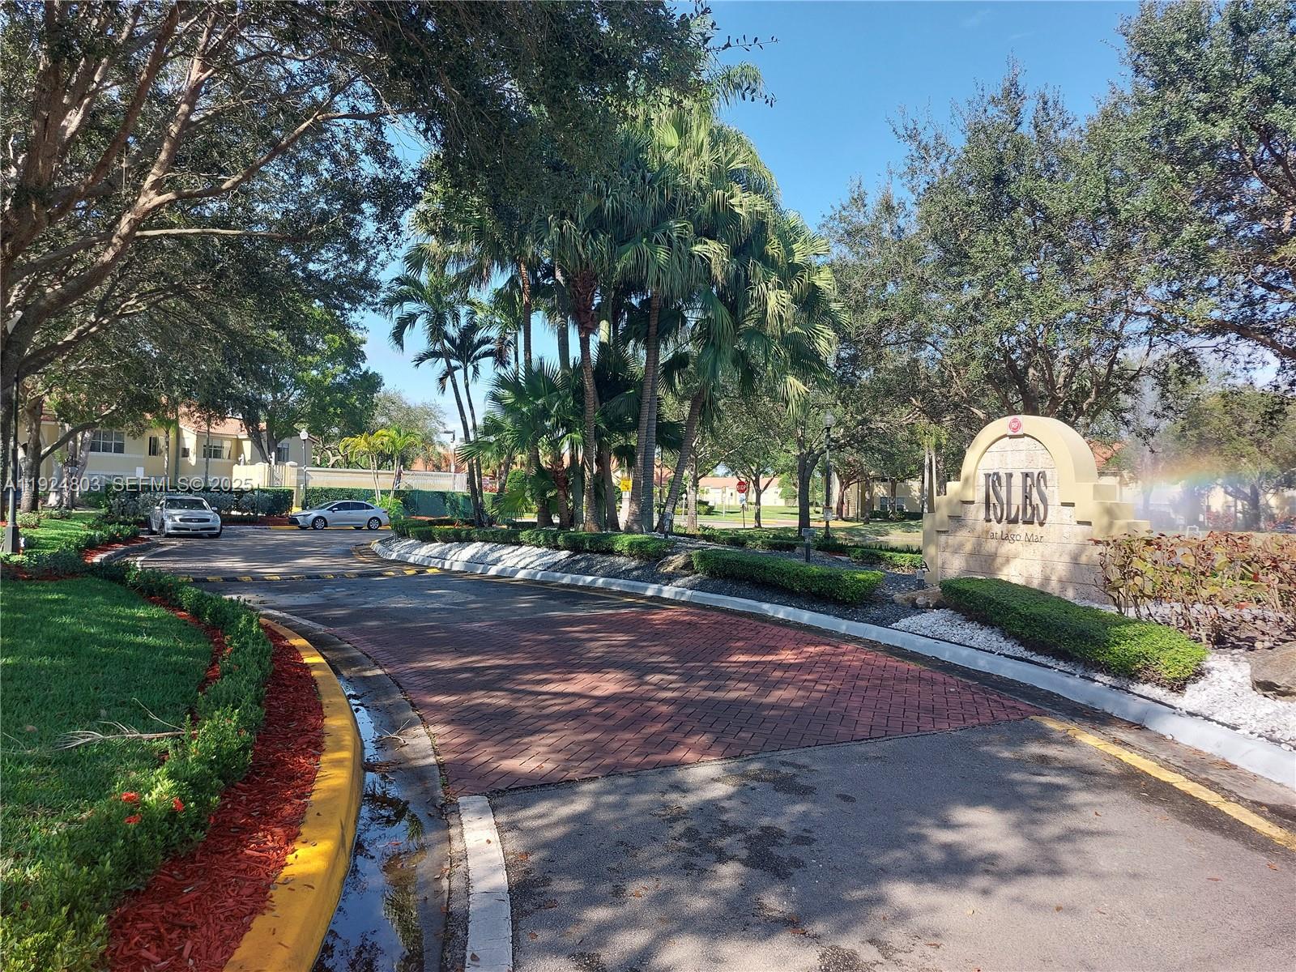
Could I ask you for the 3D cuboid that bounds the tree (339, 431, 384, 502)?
[{"bbox_3d":[-14.668,-0.441,46.000,2.222,4.768,2.400,1,-1,-18],"label":"tree"}]

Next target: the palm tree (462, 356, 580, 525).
[{"bbox_3d":[-4.155,-1.346,29.500,3.851,5.518,3.700,1,-1,-8],"label":"palm tree"}]

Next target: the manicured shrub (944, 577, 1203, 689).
[{"bbox_3d":[4.170,1.375,9.600,0.980,0.410,5.600,1,-1,2],"label":"manicured shrub"}]

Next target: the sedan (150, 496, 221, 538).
[{"bbox_3d":[-16.900,1.085,32.700,1.790,1.450,4.750,1,-1,-35],"label":"sedan"}]

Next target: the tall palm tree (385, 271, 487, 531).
[{"bbox_3d":[-6.947,-2.825,29.500,3.268,8.410,3.100,1,-1,-13],"label":"tall palm tree"}]

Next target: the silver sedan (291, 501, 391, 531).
[{"bbox_3d":[-14.700,1.380,42.900,4.630,1.440,1.780,1,-1,-41],"label":"silver sedan"}]

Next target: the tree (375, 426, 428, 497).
[{"bbox_3d":[-12.595,-0.596,46.000,2.650,4.976,2.600,1,-1,-15],"label":"tree"}]

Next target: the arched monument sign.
[{"bbox_3d":[5.780,0.284,13.770,0.530,2.720,3.530,1,-1,-31],"label":"arched monument sign"}]

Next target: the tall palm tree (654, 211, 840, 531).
[{"bbox_3d":[3.131,-3.645,28.500,5.873,10.148,5.000,1,-1,6],"label":"tall palm tree"}]

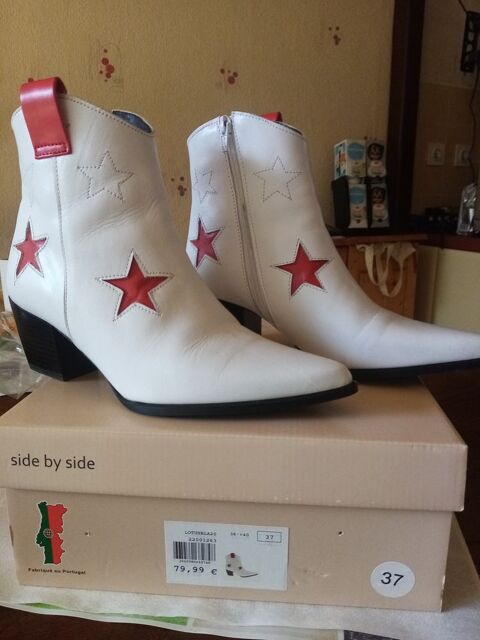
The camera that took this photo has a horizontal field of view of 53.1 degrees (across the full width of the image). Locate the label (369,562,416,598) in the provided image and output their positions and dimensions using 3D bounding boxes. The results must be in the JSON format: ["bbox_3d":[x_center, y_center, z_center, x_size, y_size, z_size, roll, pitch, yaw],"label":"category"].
[{"bbox_3d":[0.104,0.177,0.328,0.030,0.030,0.003,1,15,5],"label":"label"}]

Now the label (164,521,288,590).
[{"bbox_3d":[-0.010,0.164,0.334,0.085,0.052,0.003,1,15,5],"label":"label"}]

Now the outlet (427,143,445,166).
[{"bbox_3d":[0.781,-0.653,1.901,0.083,0.081,0.015,-6,15,-19],"label":"outlet"}]

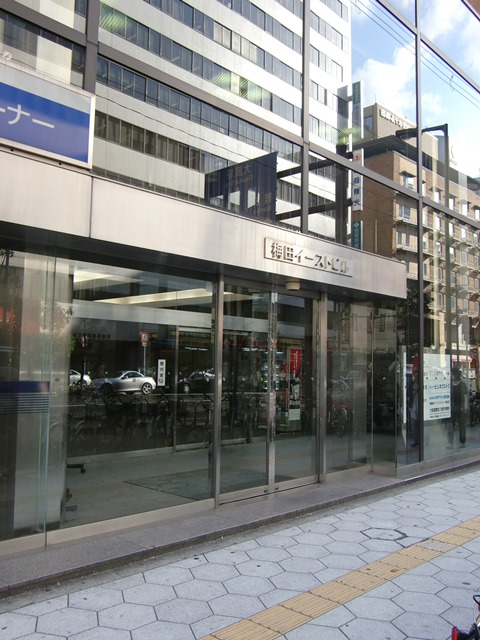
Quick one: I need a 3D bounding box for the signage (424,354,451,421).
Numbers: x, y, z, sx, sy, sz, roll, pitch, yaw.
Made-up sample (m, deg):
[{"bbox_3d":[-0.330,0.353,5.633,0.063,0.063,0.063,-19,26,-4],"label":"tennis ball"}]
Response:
[{"bbox_3d":[2.981,1.003,9.197,0.030,0.960,0.900,-3,-6,43],"label":"signage"}]

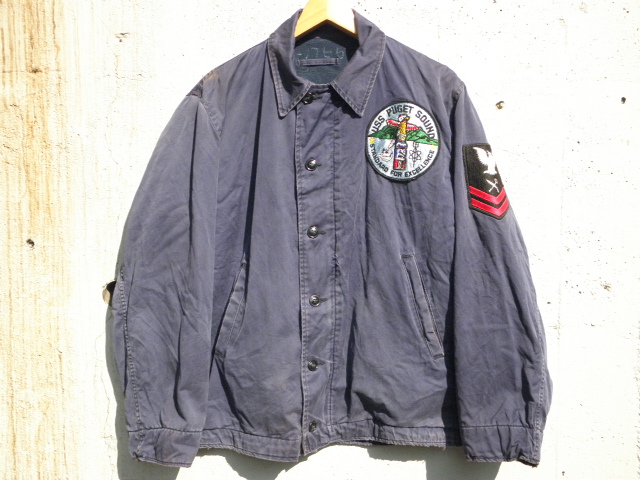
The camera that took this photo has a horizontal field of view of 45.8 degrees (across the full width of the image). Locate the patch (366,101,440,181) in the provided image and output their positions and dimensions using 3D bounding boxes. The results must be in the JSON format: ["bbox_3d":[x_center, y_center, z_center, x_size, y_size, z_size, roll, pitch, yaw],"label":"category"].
[{"bbox_3d":[0.130,-0.155,1.185,0.123,0.125,0.008,5,0,-15],"label":"patch"}]

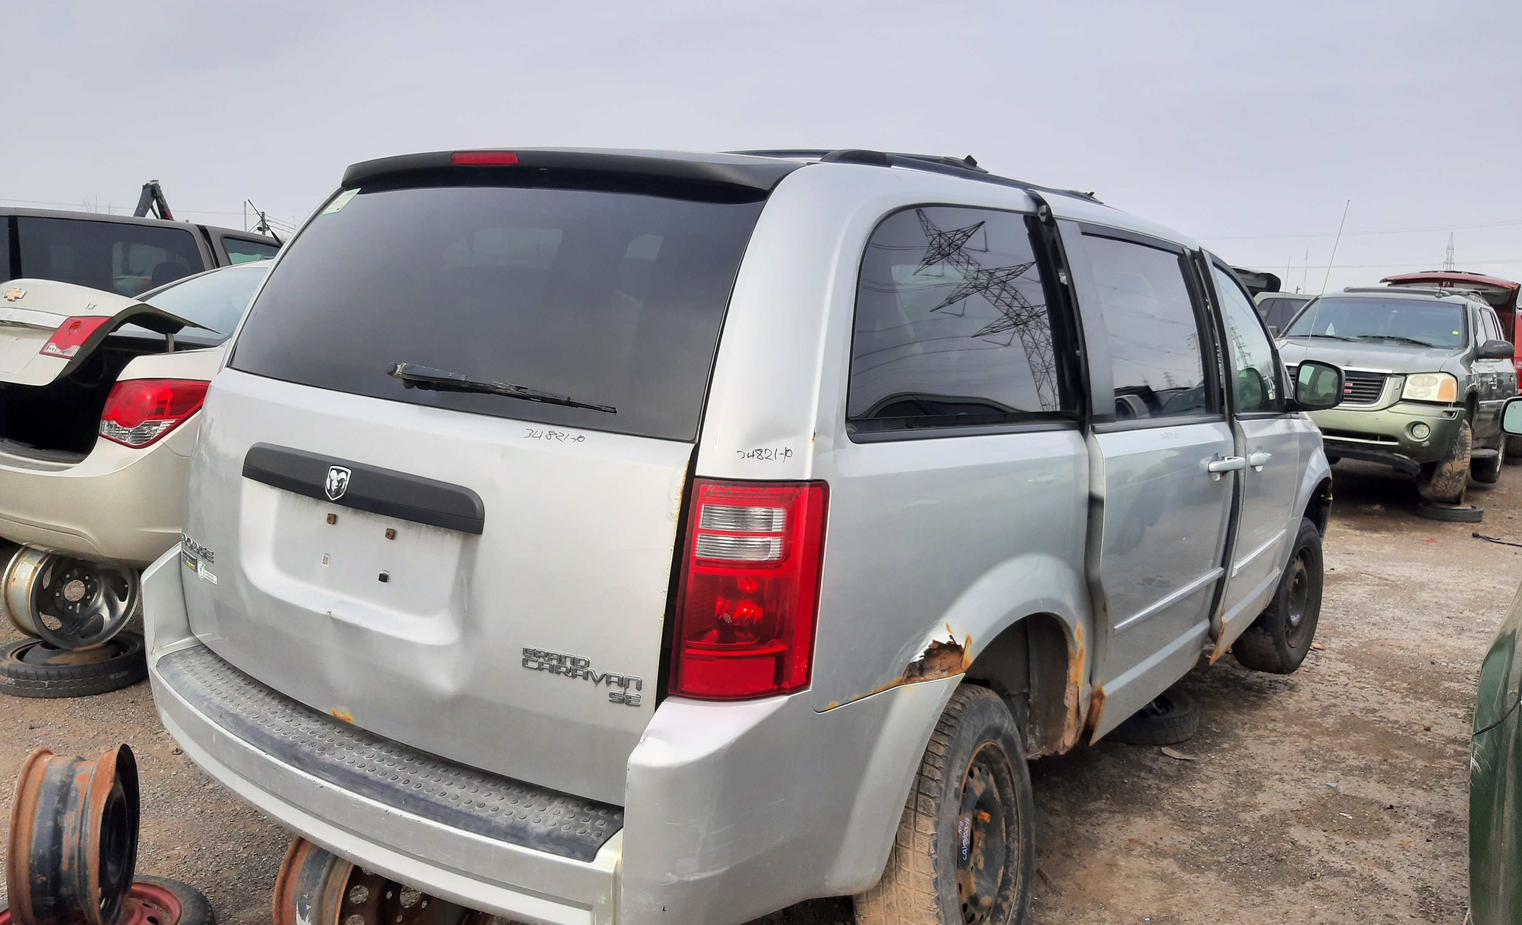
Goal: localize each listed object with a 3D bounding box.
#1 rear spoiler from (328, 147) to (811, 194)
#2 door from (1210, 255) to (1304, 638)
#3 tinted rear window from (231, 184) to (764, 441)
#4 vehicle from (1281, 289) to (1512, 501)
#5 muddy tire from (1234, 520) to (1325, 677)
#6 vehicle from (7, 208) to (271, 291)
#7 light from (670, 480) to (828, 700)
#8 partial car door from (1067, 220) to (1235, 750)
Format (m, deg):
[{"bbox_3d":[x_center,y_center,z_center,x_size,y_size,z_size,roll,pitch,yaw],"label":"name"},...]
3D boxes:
[{"bbox_3d":[-0.454,-0.596,2.323,1.250,0.125,0.310,9,8,34],"label":"rear spoiler"},{"bbox_3d":[1.752,-0.044,4.107,0.260,1.280,1.160,9,8,34],"label":"door"},{"bbox_3d":[-0.576,-0.338,2.209,1.320,0.470,0.120,9,-19,34],"label":"tinted rear window"},{"bbox_3d":[6.080,-0.807,11.114,1.930,1.830,4.870,8,8,37],"label":"vehicle"},{"bbox_3d":[2.247,0.570,4.996,0.230,0.700,0.700,8,7,38],"label":"muddy tire"},{"bbox_3d":[-4.023,-0.708,7.390,1.930,1.770,5.000,9,8,34],"label":"vehicle"},{"bbox_3d":[-0.013,0.200,1.733,0.210,0.360,0.180,9,8,34],"label":"light"},{"bbox_3d":[1.031,0.028,3.076,0.260,1.260,1.240,9,8,34],"label":"partial car door"}]

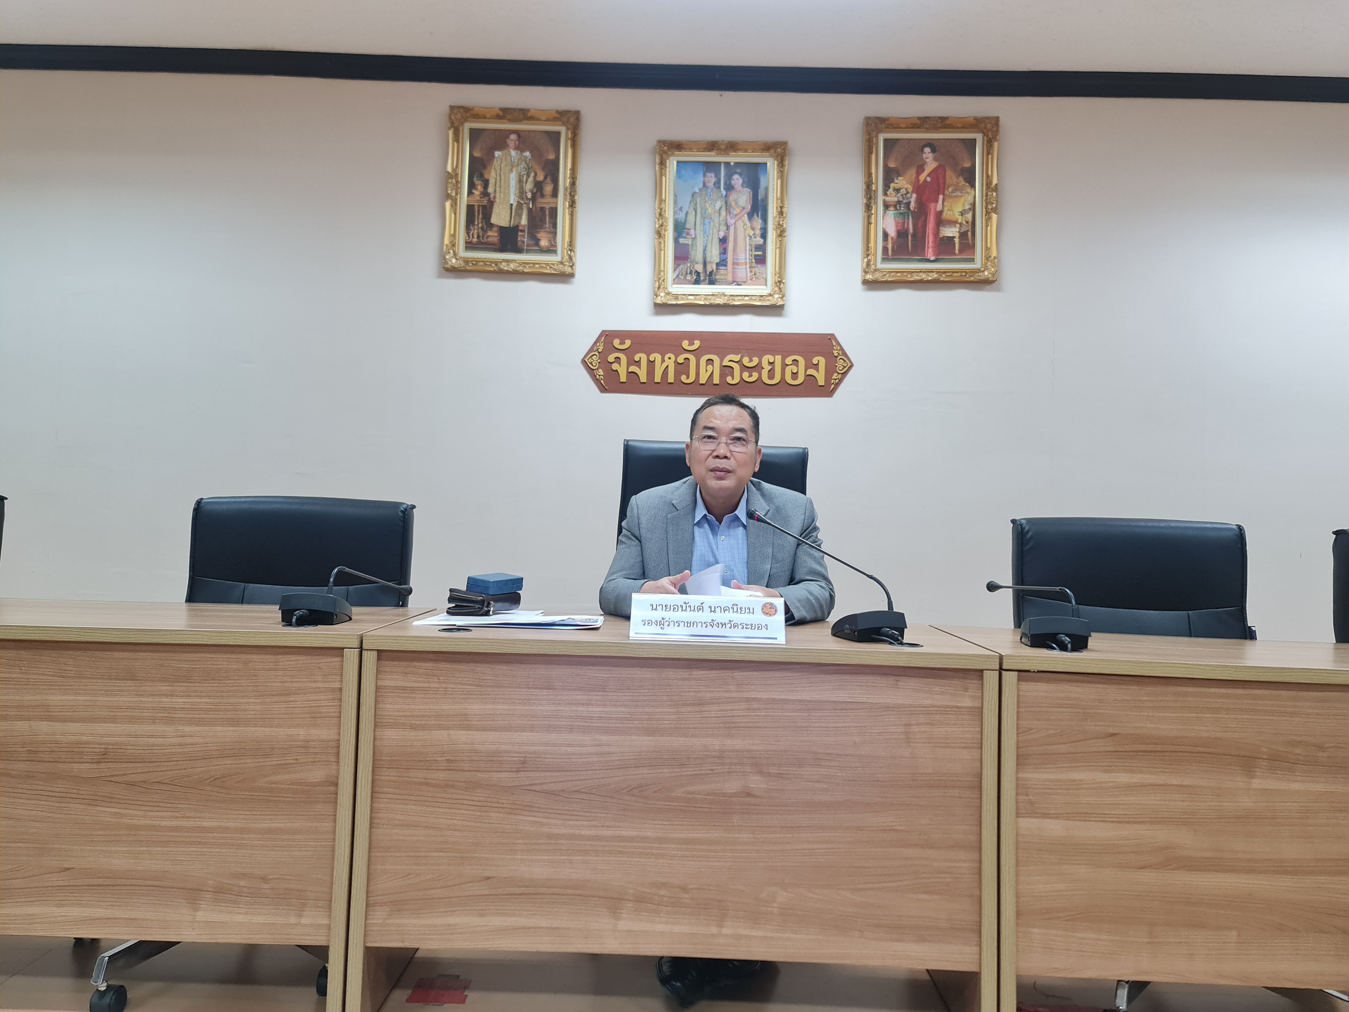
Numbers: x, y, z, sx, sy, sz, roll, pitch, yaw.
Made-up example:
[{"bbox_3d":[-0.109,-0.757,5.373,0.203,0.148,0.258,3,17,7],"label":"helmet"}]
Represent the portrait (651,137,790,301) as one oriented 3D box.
[{"bbox_3d":[0.169,-1.030,3.554,0.480,0.603,0.050,2,-2,1],"label":"portrait"}]

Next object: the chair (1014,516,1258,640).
[{"bbox_3d":[1.128,0.538,2.196,0.650,1.026,0.690,2,-1,4],"label":"chair"}]

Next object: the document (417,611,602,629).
[{"bbox_3d":[-0.351,0.250,2.169,0.380,0.015,0.300,2,-2,1],"label":"document"}]

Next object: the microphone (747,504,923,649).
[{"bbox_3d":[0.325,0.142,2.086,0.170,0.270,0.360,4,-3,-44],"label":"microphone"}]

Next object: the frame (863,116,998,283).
[{"bbox_3d":[0.919,-1.089,3.475,0.468,0.582,0.055,2,2,1],"label":"frame"}]

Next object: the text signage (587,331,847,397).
[{"bbox_3d":[0.155,-0.507,3.493,0.970,0.227,0.030,2,-1,1],"label":"text signage"}]

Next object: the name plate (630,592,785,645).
[{"bbox_3d":[0.066,0.220,1.917,0.302,0.087,0.085,2,-1,0],"label":"name plate"}]

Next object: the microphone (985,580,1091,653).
[{"bbox_3d":[0.778,0.229,2.132,0.122,0.120,0.355,2,-1,-3],"label":"microphone"}]

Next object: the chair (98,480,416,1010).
[{"bbox_3d":[-0.976,0.490,2.212,0.660,1.000,0.720,2,-2,1],"label":"chair"}]

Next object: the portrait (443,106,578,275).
[{"bbox_3d":[-0.599,-1.153,3.571,0.480,0.603,0.050,2,-2,1],"label":"portrait"}]

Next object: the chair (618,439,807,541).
[{"bbox_3d":[0.099,0.433,2.546,0.660,1.200,0.720,2,-2,1],"label":"chair"}]

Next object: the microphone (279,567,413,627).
[{"bbox_3d":[-0.715,0.187,2.163,0.160,0.118,0.350,2,-1,6],"label":"microphone"}]

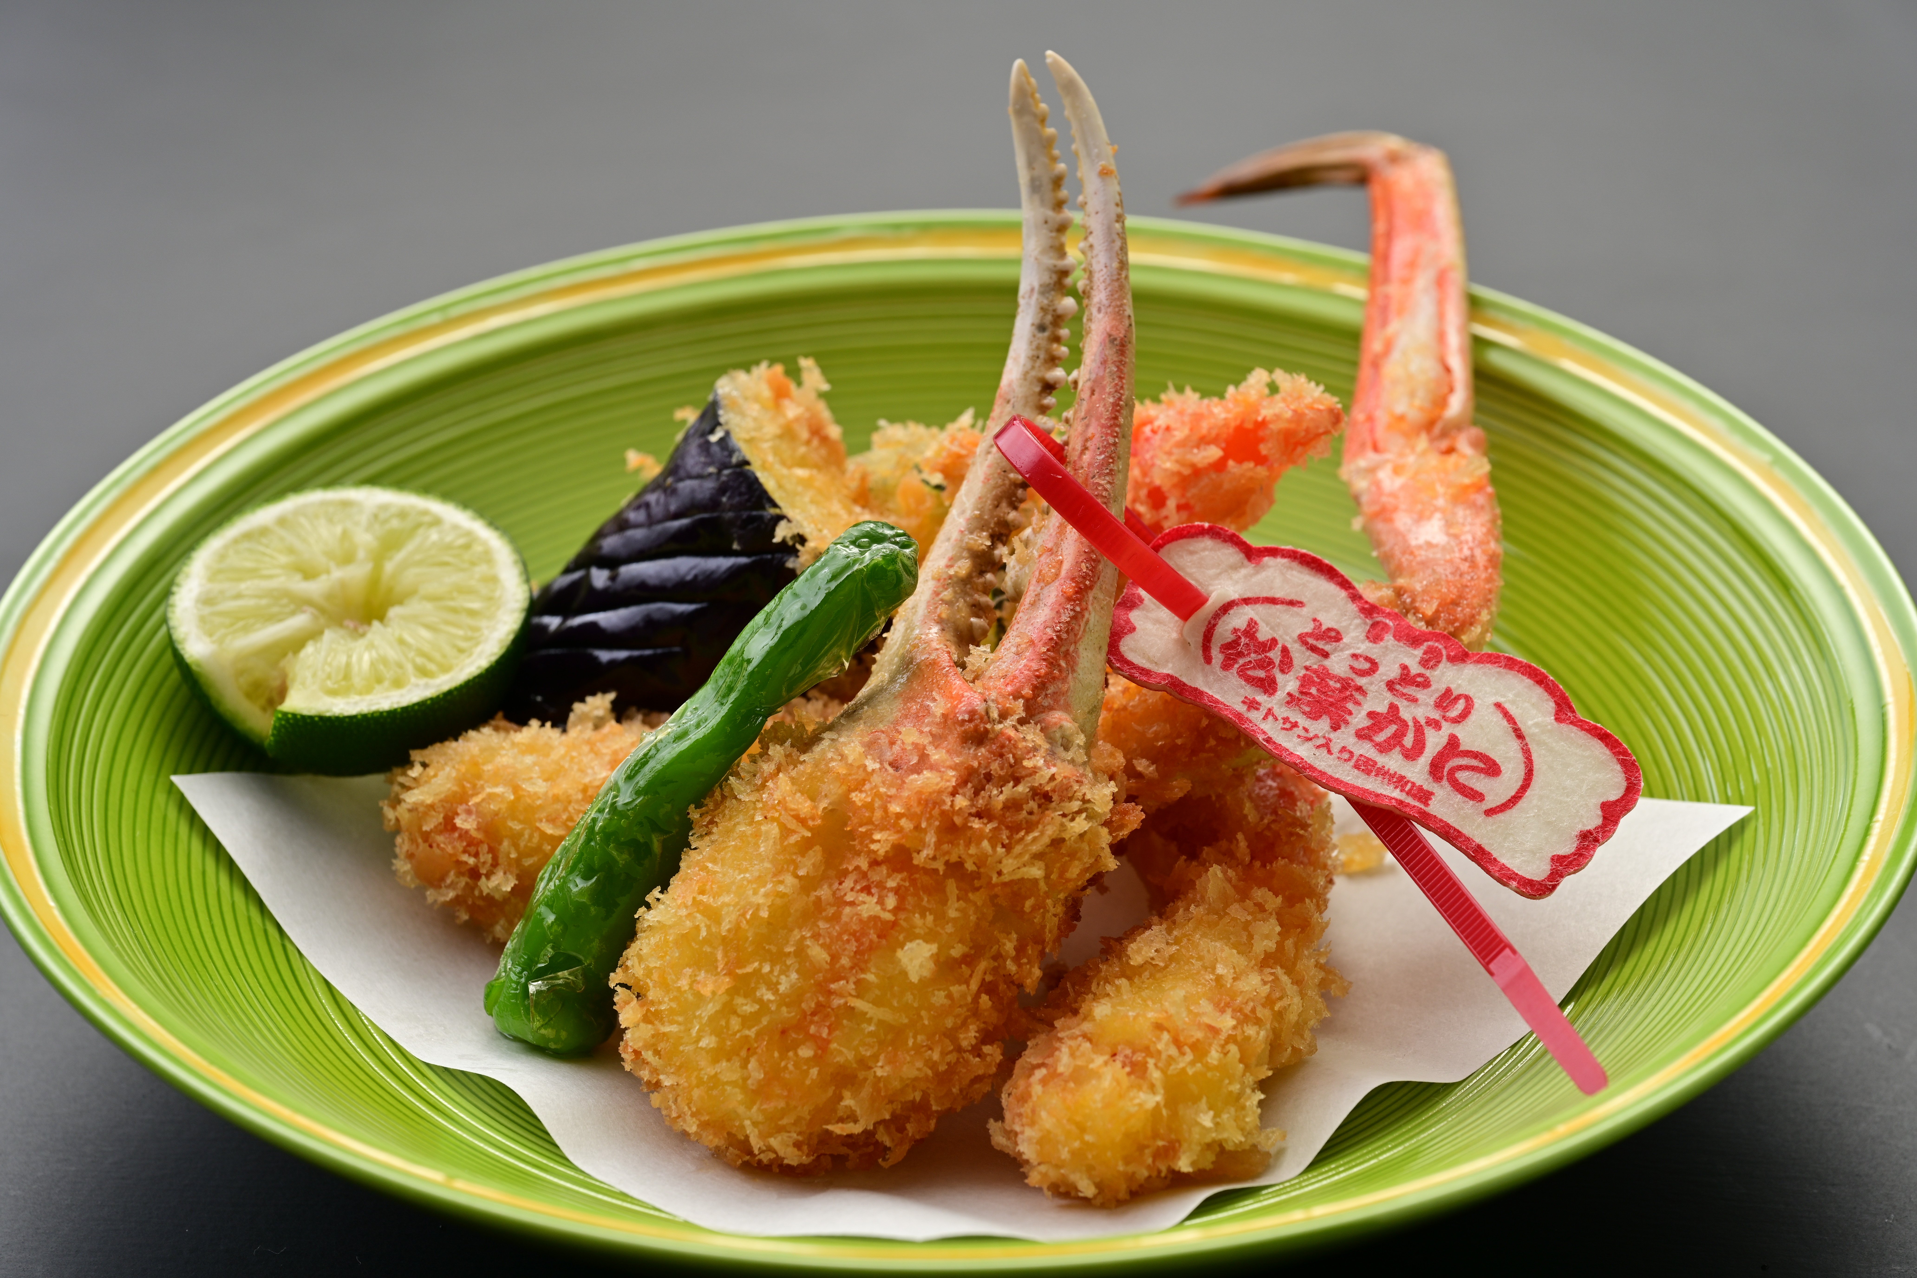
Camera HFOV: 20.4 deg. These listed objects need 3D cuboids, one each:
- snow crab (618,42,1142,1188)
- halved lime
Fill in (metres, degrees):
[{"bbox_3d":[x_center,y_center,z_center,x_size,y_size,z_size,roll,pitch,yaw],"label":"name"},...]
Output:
[{"bbox_3d":[0.000,-0.001,0.682,0.057,0.148,0.046,18,-4,0],"label":"snow crab"},{"bbox_3d":[-0.083,0.005,0.736,0.049,0.025,0.049,0,38,0],"label":"halved lime"}]

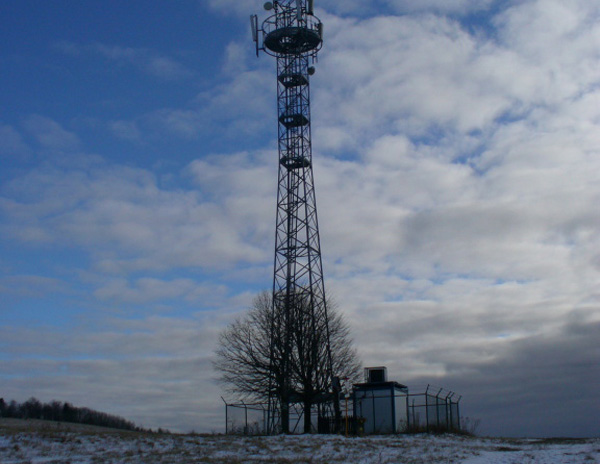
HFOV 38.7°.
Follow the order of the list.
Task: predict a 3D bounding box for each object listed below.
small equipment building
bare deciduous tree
[{"bbox_3d":[4.481,9.426,47.718,2.300,3.650,3.200,-6,-15,18],"label":"small equipment building"},{"bbox_3d":[-0.629,6.665,44.261,7.500,7.450,6.800,-1,-15,0],"label":"bare deciduous tree"}]

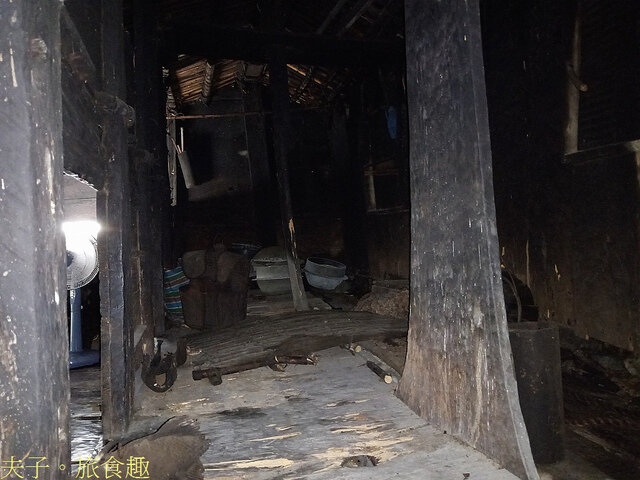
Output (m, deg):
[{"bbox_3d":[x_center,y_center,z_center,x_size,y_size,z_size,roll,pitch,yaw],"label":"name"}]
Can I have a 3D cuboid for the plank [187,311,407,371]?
[{"bbox_3d":[-0.010,0.765,3.740,1.980,0.200,0.580,-1,1,-22],"label":"plank"}]

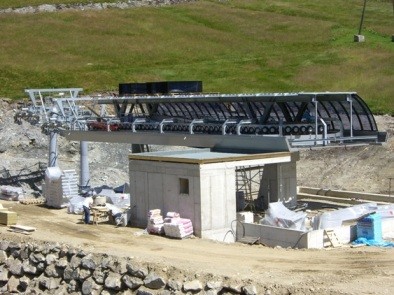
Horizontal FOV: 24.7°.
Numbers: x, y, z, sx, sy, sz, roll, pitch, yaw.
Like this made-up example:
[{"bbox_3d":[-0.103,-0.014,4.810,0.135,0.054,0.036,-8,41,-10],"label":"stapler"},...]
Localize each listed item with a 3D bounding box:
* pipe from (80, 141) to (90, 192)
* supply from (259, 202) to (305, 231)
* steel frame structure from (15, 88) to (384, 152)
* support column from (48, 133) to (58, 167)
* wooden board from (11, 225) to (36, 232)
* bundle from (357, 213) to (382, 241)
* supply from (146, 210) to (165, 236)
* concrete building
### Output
[{"bbox_3d":[-9.554,1.542,77.000,0.760,4.400,0.760,-1,3,0],"label":"pipe"},{"bbox_3d":[4.842,3.890,50.300,1.400,1.400,2.200,-3,4,-41],"label":"supply"},{"bbox_3d":[-1.840,-2.531,70.436,9.000,4.100,33.500,-3,4,-41],"label":"steel frame structure"},{"bbox_3d":[-12.616,1.011,79.000,0.720,4.700,0.720,-3,4,-41],"label":"support column"},{"bbox_3d":[-8.495,3.966,44.000,0.800,0.120,1.350,-3,4,-41],"label":"wooden board"},{"bbox_3d":[9.886,4.539,51.500,0.800,1.400,1.200,-3,4,-41],"label":"bundle"},{"bbox_3d":[-2.318,4.151,50.200,0.750,1.300,0.850,-3,4,-41],"label":"supply"},{"bbox_3d":[0.928,2.628,53.877,7.400,4.450,6.700,-3,4,-41],"label":"concrete building"}]

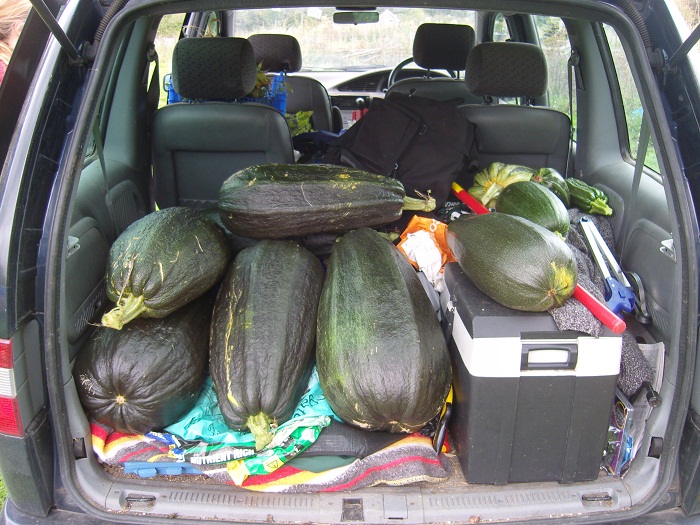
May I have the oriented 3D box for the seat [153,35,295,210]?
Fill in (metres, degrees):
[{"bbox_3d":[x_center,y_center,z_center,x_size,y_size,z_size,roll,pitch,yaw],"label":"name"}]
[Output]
[{"bbox_3d":[-0.392,-0.308,2.565,0.445,1.020,0.640,1,21,1],"label":"seat"}]

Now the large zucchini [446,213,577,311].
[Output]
[{"bbox_3d":[0.323,-0.011,1.405,0.175,0.175,0.330,-12,29,-29],"label":"large zucchini"}]

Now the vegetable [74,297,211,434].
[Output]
[{"bbox_3d":[-0.513,0.252,1.732,0.290,0.280,0.460,1,19,3],"label":"vegetable"}]

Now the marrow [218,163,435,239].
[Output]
[{"bbox_3d":[-0.068,-0.204,2.059,0.630,0.210,0.220,-4,21,-9],"label":"marrow"}]

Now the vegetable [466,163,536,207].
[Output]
[{"bbox_3d":[0.433,-0.214,1.965,0.200,0.140,0.155,-15,24,-38],"label":"vegetable"}]

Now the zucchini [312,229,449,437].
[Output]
[{"bbox_3d":[0.064,0.147,1.747,0.310,0.310,0.690,-2,31,-7],"label":"zucchini"}]

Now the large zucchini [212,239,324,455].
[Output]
[{"bbox_3d":[-0.212,0.155,1.756,0.280,0.280,0.720,-1,31,-2],"label":"large zucchini"}]

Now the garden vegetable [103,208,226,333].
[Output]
[{"bbox_3d":[-0.441,0.012,1.662,0.260,0.260,0.480,1,25,4],"label":"garden vegetable"}]

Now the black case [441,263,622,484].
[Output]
[{"bbox_3d":[0.388,0.230,1.599,0.300,0.394,0.380,-1,19,-3],"label":"black case"}]

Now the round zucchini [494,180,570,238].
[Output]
[{"bbox_3d":[0.478,-0.137,1.812,0.145,0.145,0.260,-9,30,-24],"label":"round zucchini"}]

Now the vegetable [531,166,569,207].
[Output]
[{"bbox_3d":[0.565,-0.206,1.936,0.150,0.120,0.120,-15,24,-38],"label":"vegetable"}]

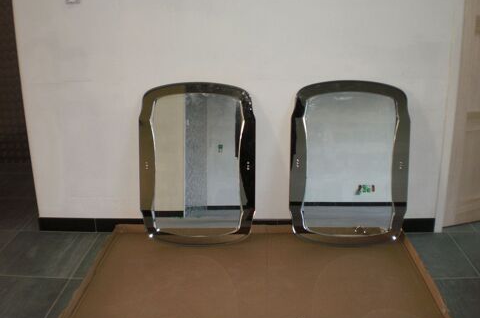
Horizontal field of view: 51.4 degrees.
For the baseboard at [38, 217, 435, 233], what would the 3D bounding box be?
[{"bbox_3d":[-0.017,0.348,2.611,2.060,0.080,0.014,0,18,2],"label":"baseboard"}]

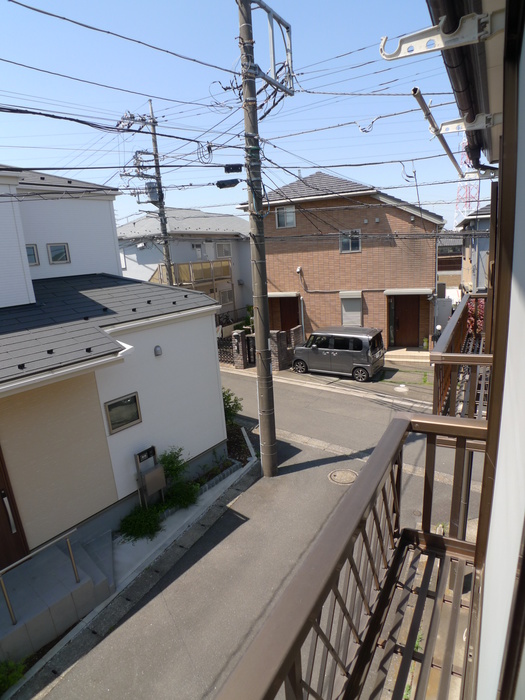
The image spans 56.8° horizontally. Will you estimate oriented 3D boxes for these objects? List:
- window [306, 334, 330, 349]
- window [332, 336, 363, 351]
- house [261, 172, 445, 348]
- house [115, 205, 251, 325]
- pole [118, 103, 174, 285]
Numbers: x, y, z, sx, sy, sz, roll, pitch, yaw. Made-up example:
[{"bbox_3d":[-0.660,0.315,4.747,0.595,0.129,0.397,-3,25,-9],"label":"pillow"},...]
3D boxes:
[{"bbox_3d":[2.103,-0.314,18.306,1.000,0.510,0.080,5,14,35],"label":"window"},{"bbox_3d":[3.073,-0.217,17.633,1.180,0.490,0.080,5,14,35],"label":"window"},{"bbox_3d":[4.951,-5.068,25.506,9.600,8.550,8.600,3,13,25],"label":"house"},{"bbox_3d":[-5.518,-5.347,32.281,7.600,7.800,9.000,5,14,34],"label":"house"},{"bbox_3d":[-5.003,-5.140,21.819,0.750,11.500,1.950,7,15,42],"label":"pole"}]

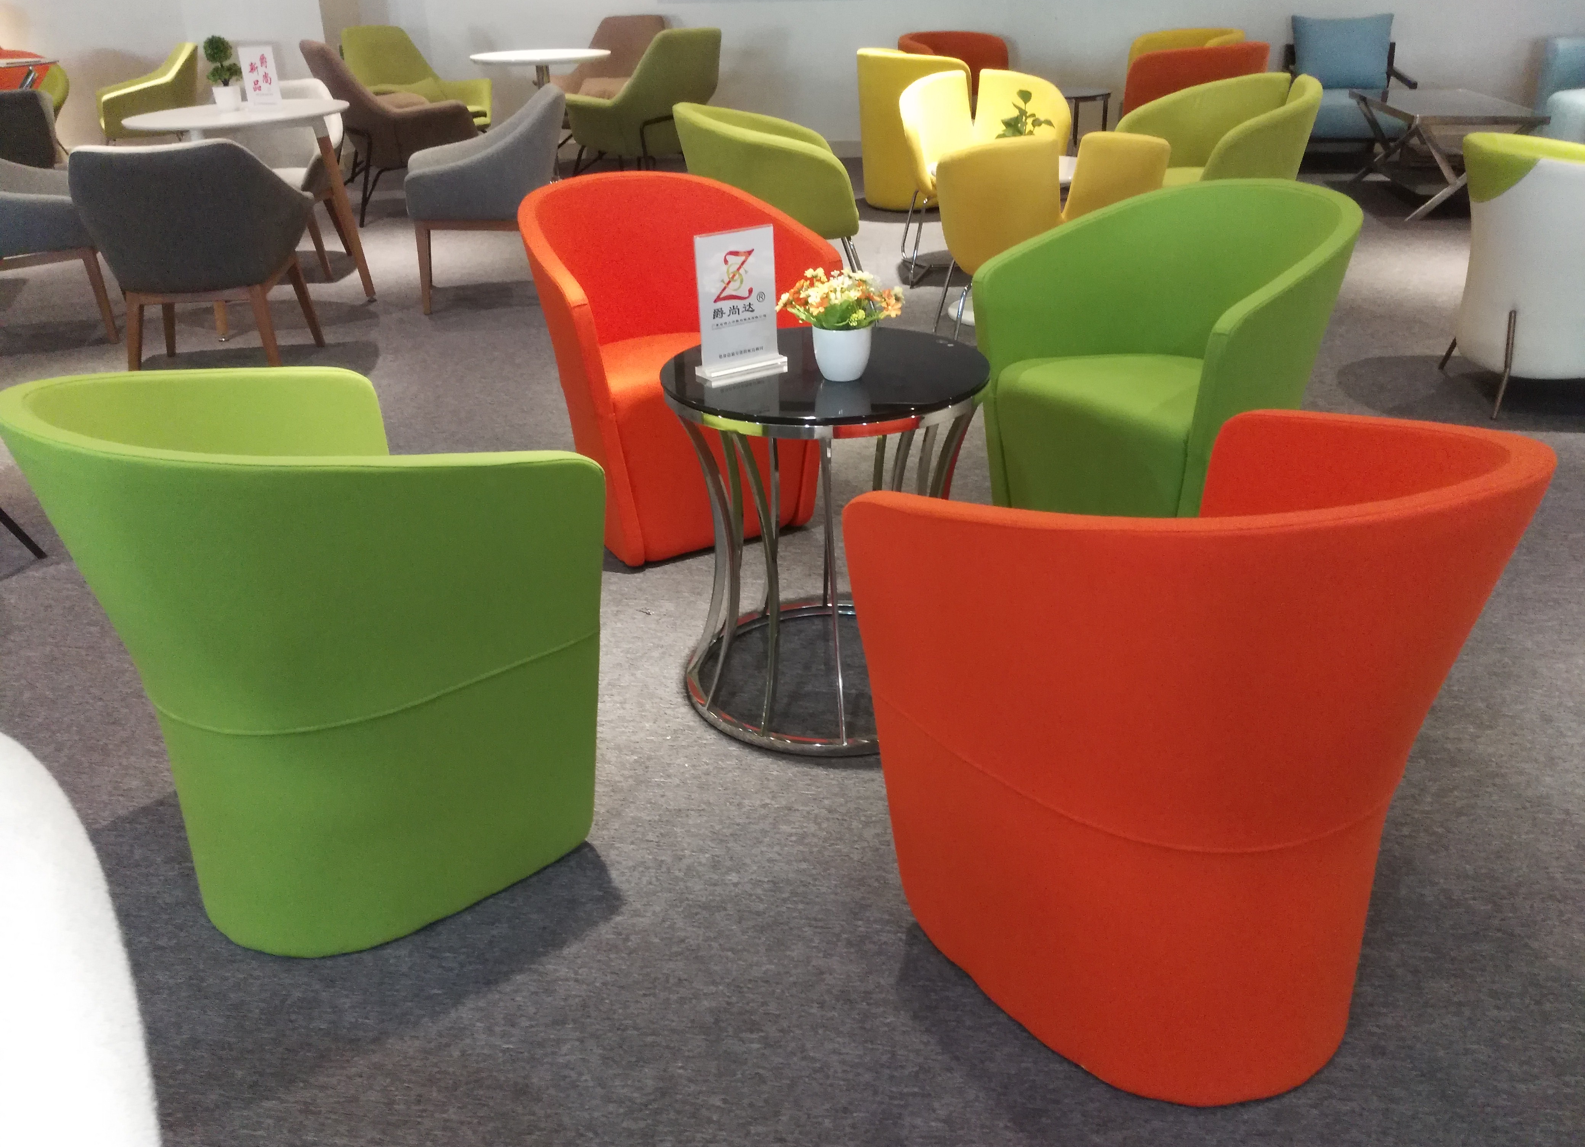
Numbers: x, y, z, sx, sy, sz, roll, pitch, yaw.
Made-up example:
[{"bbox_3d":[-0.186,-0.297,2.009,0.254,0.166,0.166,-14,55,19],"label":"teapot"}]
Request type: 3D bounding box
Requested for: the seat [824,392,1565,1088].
[{"bbox_3d":[0.486,0.168,1.520,0.630,0.760,0.600,-13,28,-23],"label":"seat"}]

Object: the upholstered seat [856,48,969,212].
[{"bbox_3d":[0.602,-2.429,6.995,0.600,0.770,0.660,-8,26,-13],"label":"upholstered seat"}]

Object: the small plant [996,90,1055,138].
[{"bbox_3d":[0.823,-1.575,4.593,0.210,0.280,0.210,-2,25,0],"label":"small plant"}]

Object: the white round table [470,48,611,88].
[{"bbox_3d":[-1.475,-2.724,7.707,0.820,0.730,0.820,-2,25,0],"label":"white round table"}]

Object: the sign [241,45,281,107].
[{"bbox_3d":[-1.942,-1.805,4.683,0.118,0.215,0.050,-10,27,-17],"label":"sign"}]

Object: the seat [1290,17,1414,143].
[{"bbox_3d":[3.050,-2.631,7.092,0.640,0.790,0.730,2,26,9],"label":"seat"}]

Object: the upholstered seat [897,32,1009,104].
[{"bbox_3d":[0.944,-2.777,7.586,0.650,0.750,0.620,-16,29,-27],"label":"upholstered seat"}]

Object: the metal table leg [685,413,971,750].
[{"bbox_3d":[0.061,-0.062,2.205,0.517,0.557,0.517,-2,25,0],"label":"metal table leg"}]

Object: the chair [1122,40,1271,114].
[{"bbox_3d":[2.121,-2.351,6.739,0.660,0.770,0.610,-14,28,-24],"label":"chair"}]

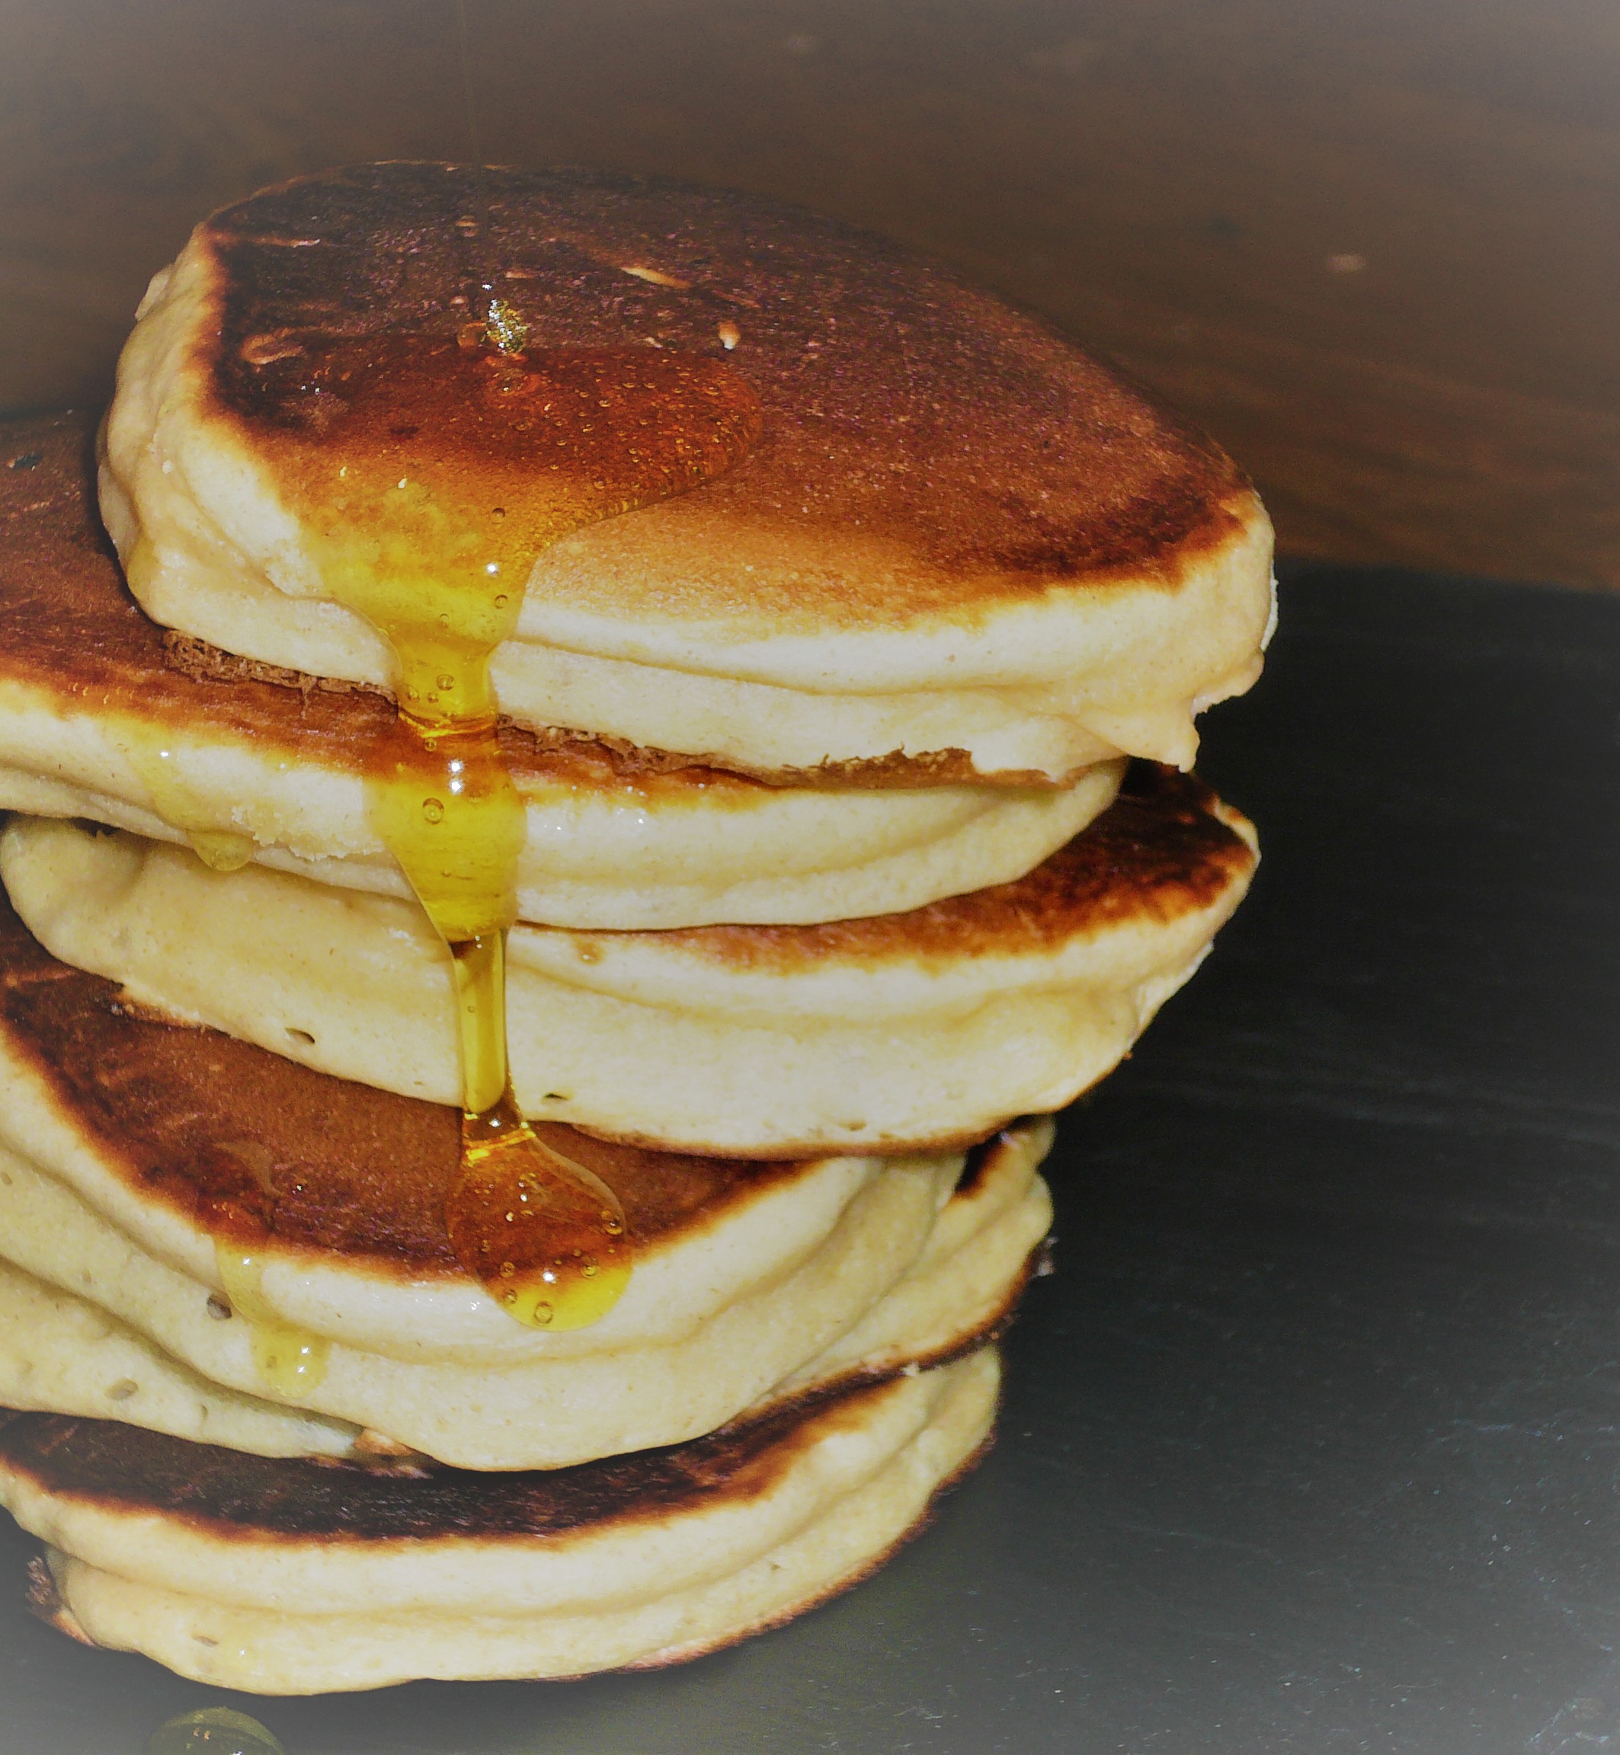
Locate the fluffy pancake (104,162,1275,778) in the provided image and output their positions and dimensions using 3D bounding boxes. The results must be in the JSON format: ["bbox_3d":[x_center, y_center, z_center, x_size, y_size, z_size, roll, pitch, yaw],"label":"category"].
[{"bbox_3d":[-0.011,-0.039,0.498,0.109,0.018,0.109,8,28,-3],"label":"fluffy pancake"}]

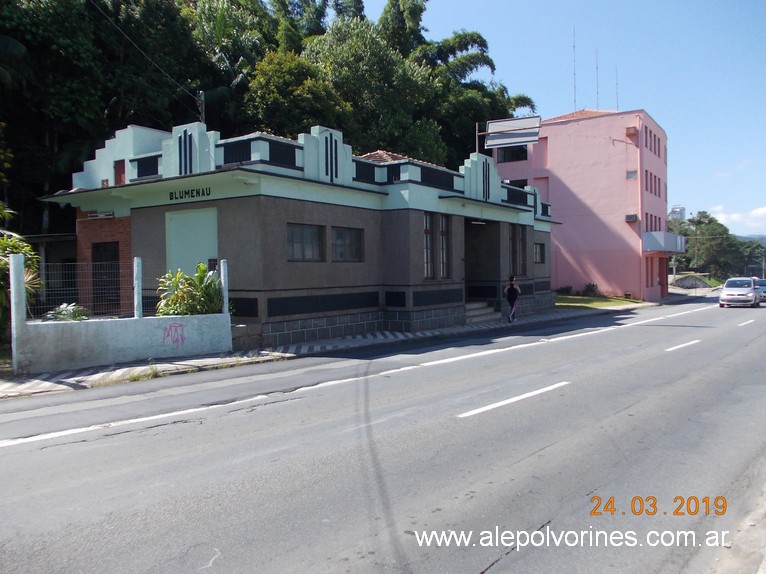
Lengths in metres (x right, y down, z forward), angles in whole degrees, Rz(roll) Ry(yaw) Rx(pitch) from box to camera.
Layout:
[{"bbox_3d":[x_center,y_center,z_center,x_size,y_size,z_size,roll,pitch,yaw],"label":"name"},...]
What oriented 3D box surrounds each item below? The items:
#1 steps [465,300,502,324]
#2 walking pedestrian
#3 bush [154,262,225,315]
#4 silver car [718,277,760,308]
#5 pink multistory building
[{"bbox_3d":[3.309,0.885,22.702,0.850,0.740,3.000,0,2,34],"label":"steps"},{"bbox_3d":[4.698,0.453,22.497,0.520,1.640,0.550,0,2,36],"label":"walking pedestrian"},{"bbox_3d":[-4.279,0.115,13.701,1.400,1.300,1.200,-2,2,-40],"label":"bush"},{"bbox_3d":[19.365,0.262,33.528,1.670,1.530,3.850,0,2,36],"label":"silver car"},{"bbox_3d":[15.594,-5.866,46.458,11.500,13.200,9.800,0,2,34],"label":"pink multistory building"}]

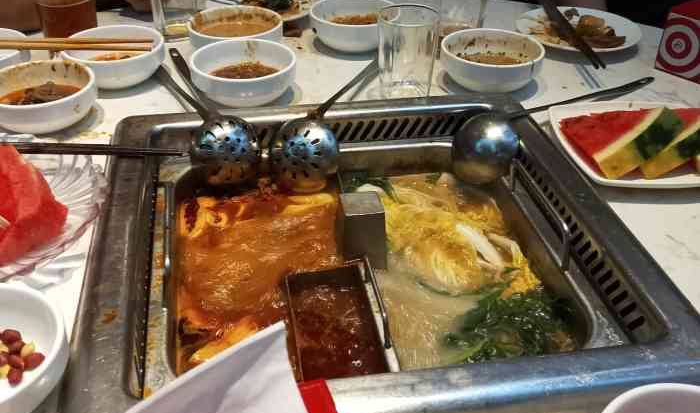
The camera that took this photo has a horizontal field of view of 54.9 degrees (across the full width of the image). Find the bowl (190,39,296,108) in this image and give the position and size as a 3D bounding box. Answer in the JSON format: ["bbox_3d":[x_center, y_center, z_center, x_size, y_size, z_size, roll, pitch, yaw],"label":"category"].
[{"bbox_3d":[-0.121,-0.151,0.780,0.117,0.044,0.117,1,36,-1],"label":"bowl"}]

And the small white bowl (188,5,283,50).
[{"bbox_3d":[-0.145,-0.218,0.872,0.117,0.044,0.117,1,36,-1],"label":"small white bowl"}]

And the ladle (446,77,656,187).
[{"bbox_3d":[0.248,-0.097,0.784,0.296,0.068,0.078,-17,35,-26],"label":"ladle"}]

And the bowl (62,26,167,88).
[{"bbox_3d":[-0.286,-0.181,0.835,0.119,0.046,0.119,1,37,0],"label":"bowl"}]

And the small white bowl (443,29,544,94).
[{"bbox_3d":[0.173,-0.174,0.828,0.119,0.046,0.119,1,37,0],"label":"small white bowl"}]

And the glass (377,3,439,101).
[{"bbox_3d":[0.065,-0.179,0.784,0.071,0.091,0.071,1,36,0],"label":"glass"}]

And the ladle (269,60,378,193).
[{"bbox_3d":[-0.004,-0.111,0.805,0.078,0.069,0.280,15,36,18],"label":"ladle"}]

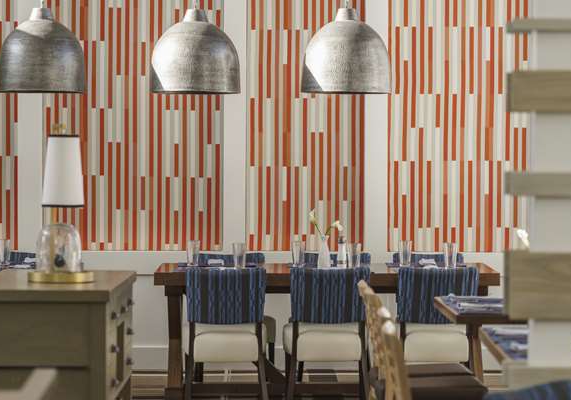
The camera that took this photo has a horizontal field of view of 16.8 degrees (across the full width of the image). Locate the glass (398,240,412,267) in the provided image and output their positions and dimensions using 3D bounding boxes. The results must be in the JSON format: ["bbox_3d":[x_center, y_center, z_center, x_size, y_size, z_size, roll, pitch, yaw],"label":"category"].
[{"bbox_3d":[0.755,0.338,12.150,0.083,0.157,0.083,0,1,0],"label":"glass"}]

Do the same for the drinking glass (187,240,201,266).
[{"bbox_3d":[-0.579,0.338,12.150,0.083,0.157,0.083,0,1,0],"label":"drinking glass"}]

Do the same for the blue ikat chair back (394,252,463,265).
[{"bbox_3d":[0.944,0.512,12.750,0.470,0.330,0.110,0,1,0],"label":"blue ikat chair back"}]

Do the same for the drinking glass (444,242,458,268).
[{"bbox_3d":[1.013,0.345,11.800,0.083,0.157,0.083,0,1,0],"label":"drinking glass"}]

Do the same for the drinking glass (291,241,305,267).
[{"bbox_3d":[0.077,0.339,12.150,0.083,0.157,0.083,0,1,0],"label":"drinking glass"}]

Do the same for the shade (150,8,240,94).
[{"bbox_3d":[-0.534,-0.884,11.500,0.535,0.510,0.535,0,1,0],"label":"shade"}]

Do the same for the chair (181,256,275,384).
[{"bbox_3d":[-0.343,0.748,12.500,0.530,0.820,0.590,0,1,-3],"label":"chair"}]

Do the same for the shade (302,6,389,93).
[{"bbox_3d":[0.363,-0.884,11.500,0.535,0.510,0.535,0,1,0],"label":"shade"}]

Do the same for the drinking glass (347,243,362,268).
[{"bbox_3d":[0.423,0.345,11.800,0.083,0.157,0.083,0,1,0],"label":"drinking glass"}]

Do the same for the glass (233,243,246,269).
[{"bbox_3d":[-0.279,0.345,11.800,0.083,0.157,0.083,0,1,0],"label":"glass"}]

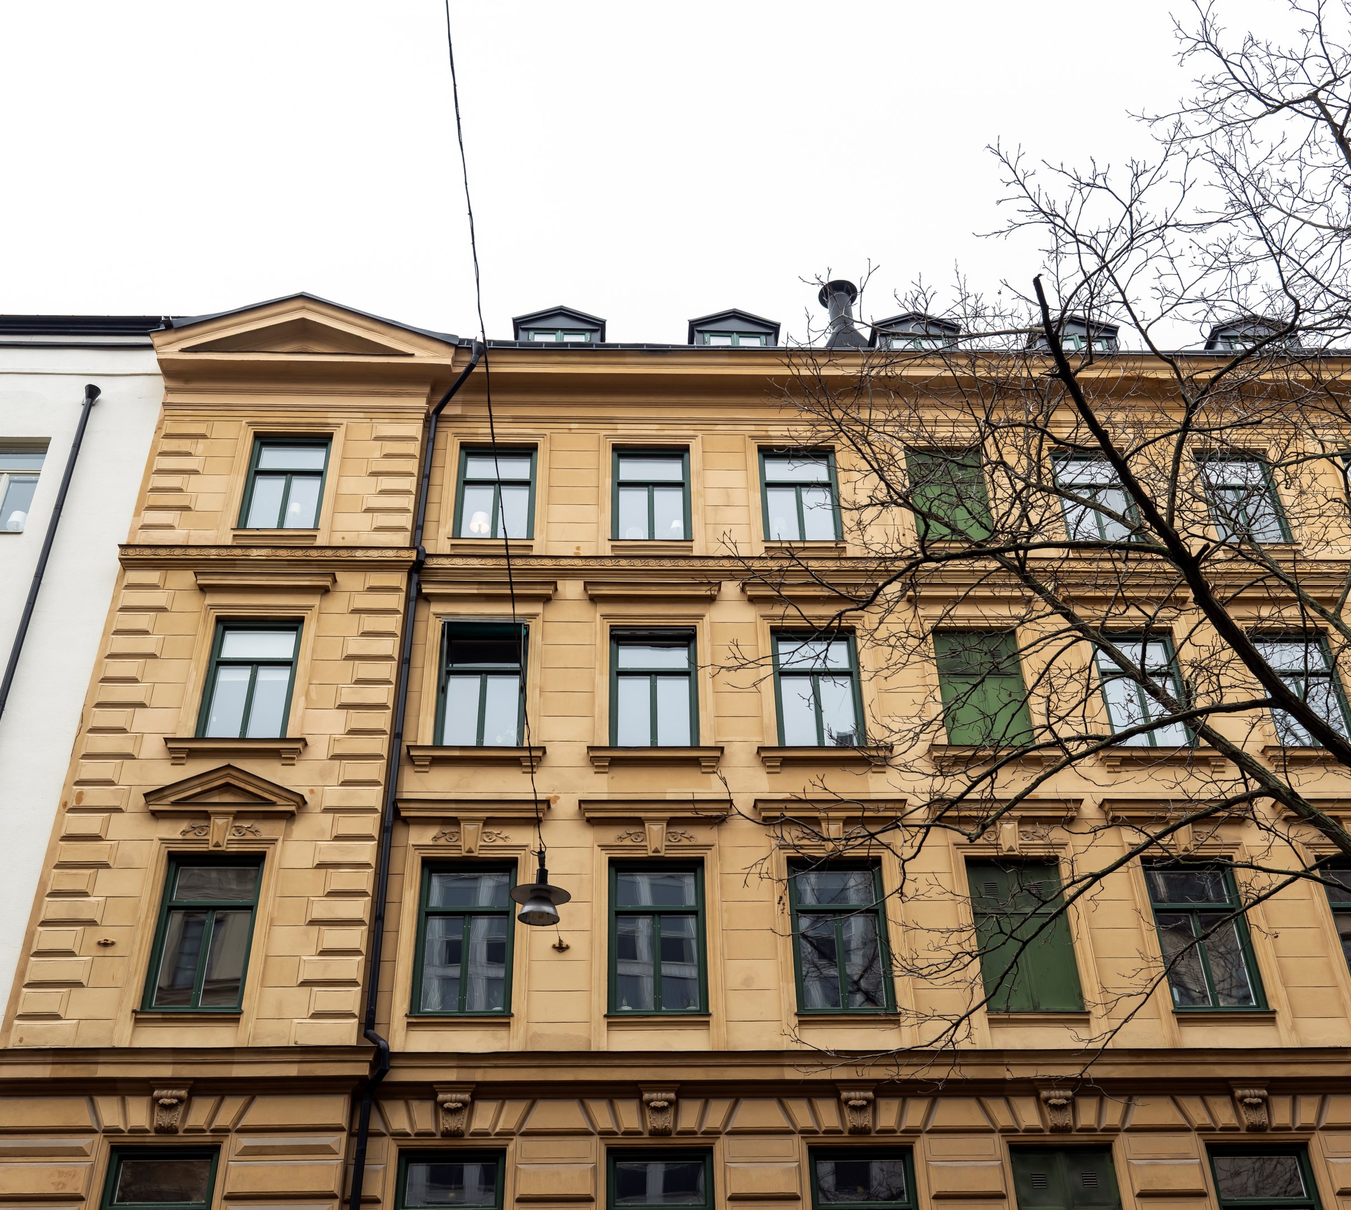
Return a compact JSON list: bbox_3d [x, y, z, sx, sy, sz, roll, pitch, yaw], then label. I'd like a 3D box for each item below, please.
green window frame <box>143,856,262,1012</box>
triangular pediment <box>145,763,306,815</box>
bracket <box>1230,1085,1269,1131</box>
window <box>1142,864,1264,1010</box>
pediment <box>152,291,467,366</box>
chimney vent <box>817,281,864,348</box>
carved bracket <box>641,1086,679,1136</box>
[{"bbox_3d":[-5.789,4.062,18.105,1.214,2.066,0.150,0,-33,-3],"label":"green window frame"},{"bbox_3d":[-5.584,2.336,18.216,1.970,0.673,0.250,0,-36,-2],"label":"triangular pediment"},{"bbox_3d":[6.517,5.714,16.575,0.400,0.473,0.210,0,-36,-2],"label":"bracket"},{"bbox_3d":[6.445,4.080,17.978,1.124,1.944,0.150,0,-36,-2],"label":"window"},{"bbox_3d":[-5.747,-4.179,23.168,4.681,1.485,0.600,0,-33,-3],"label":"pediment"},{"bbox_3d":[2.946,-4.808,25.369,0.800,1.750,0.800,0,-36,-2],"label":"chimney vent"},{"bbox_3d":[-0.179,5.925,17.119,0.450,0.540,0.250,0,-33,-3],"label":"carved bracket"}]

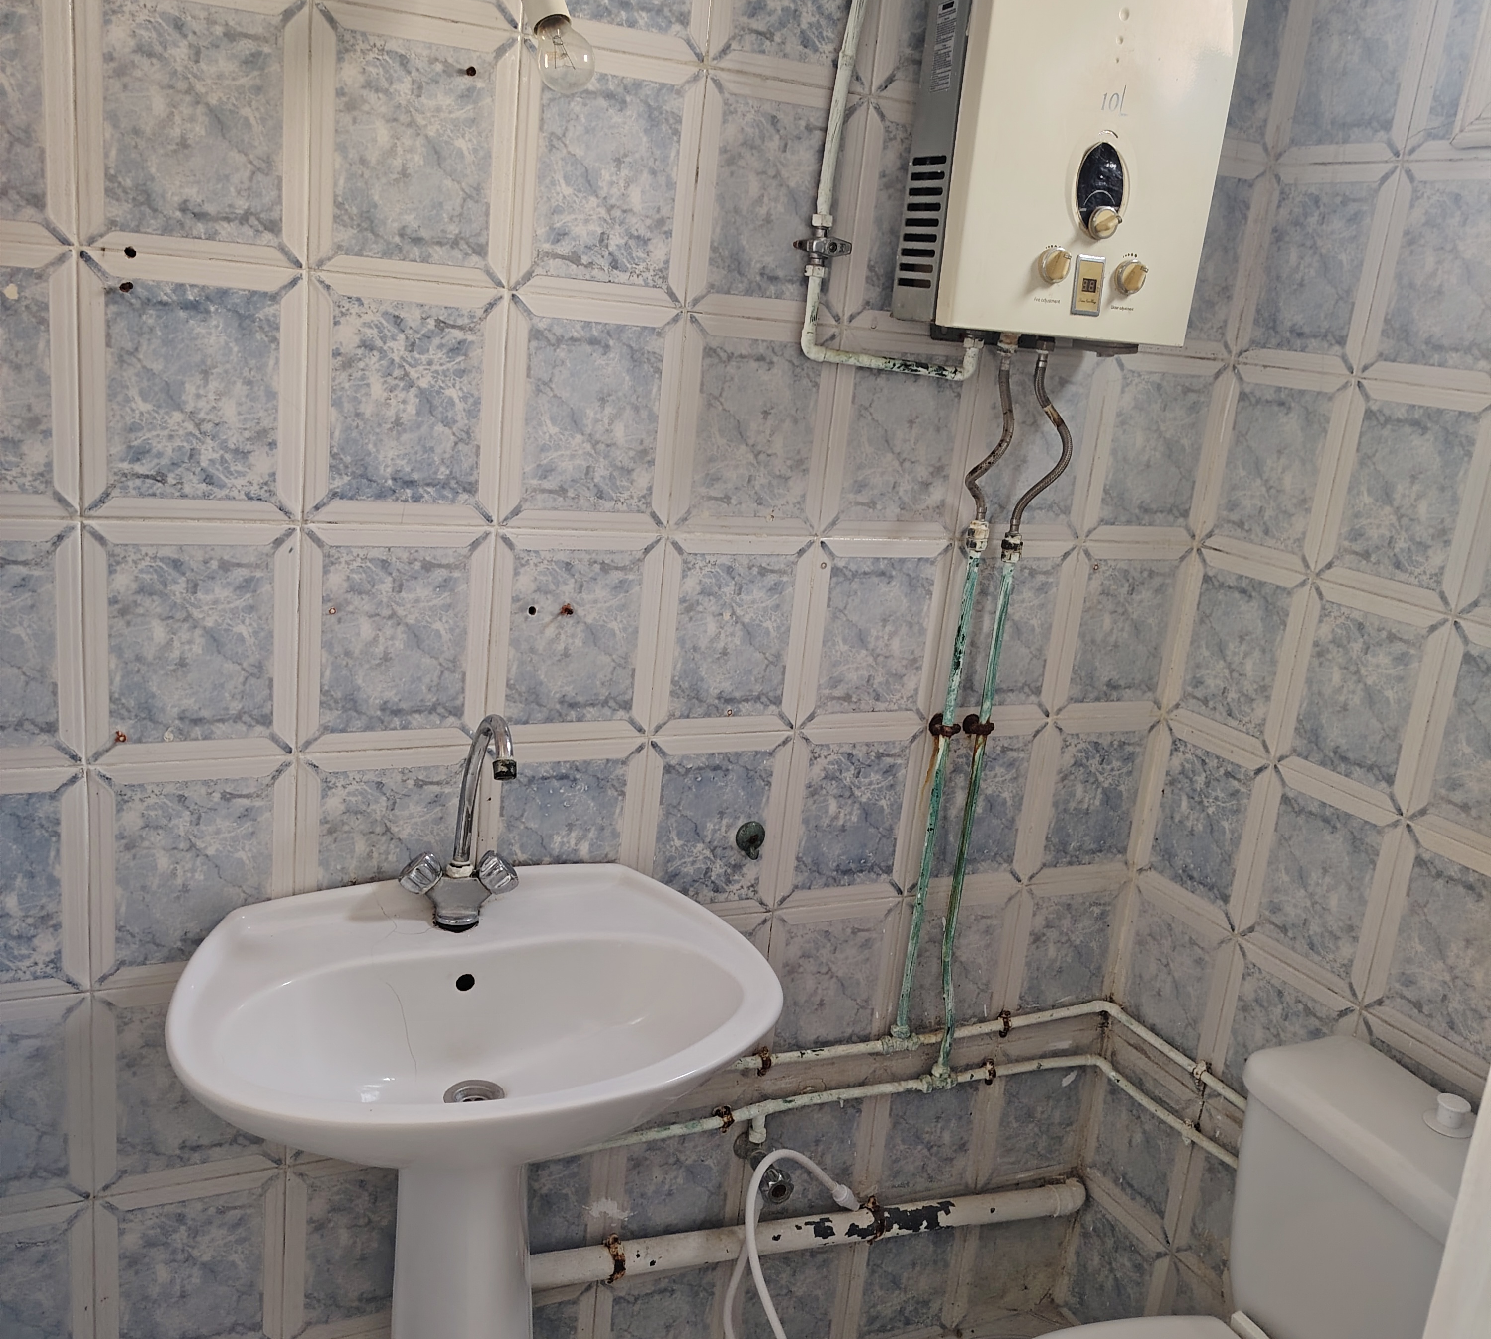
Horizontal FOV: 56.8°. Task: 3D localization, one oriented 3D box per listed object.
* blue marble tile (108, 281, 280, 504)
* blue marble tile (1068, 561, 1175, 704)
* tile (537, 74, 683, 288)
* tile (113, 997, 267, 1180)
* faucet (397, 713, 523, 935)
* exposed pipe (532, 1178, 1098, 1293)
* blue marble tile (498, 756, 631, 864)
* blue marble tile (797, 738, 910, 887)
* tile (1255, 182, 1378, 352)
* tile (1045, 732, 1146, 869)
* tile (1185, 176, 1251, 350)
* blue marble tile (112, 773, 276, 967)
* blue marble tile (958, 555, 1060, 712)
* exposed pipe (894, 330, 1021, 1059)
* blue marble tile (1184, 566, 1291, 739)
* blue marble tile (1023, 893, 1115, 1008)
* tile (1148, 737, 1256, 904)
[{"bbox_3d":[-0.528,-0.264,1.321,0.157,0.204,0.012,-1,16,-26],"label":"blue marble tile"},{"bbox_3d":[0.520,-0.052,1.913,0.150,0.205,0.015,-1,16,-26],"label":"blue marble tile"},{"bbox_3d":[-0.142,-0.509,1.436,0.157,0.204,0.012,-1,16,-26],"label":"tile"},{"bbox_3d":[-0.612,0.456,1.534,0.158,0.207,0.012,-1,17,-26],"label":"tile"},{"bbox_3d":[-0.276,0.167,1.429,0.133,0.265,0.170,-2,17,-29],"label":"faucet"},{"bbox_3d":[0.112,0.792,1.938,0.948,0.046,0.046,5,14,-28],"label":"exposed pipe"},{"bbox_3d":[-0.223,0.206,1.647,0.158,0.207,0.012,-1,17,-26],"label":"blue marble tile"},{"bbox_3d":[0.140,0.197,1.821,0.156,0.205,0.012,-1,16,-26],"label":"blue marble tile"},{"bbox_3d":[0.719,-0.508,1.744,0.015,0.205,0.150,-2,16,-27],"label":"tile"},{"bbox_3d":[0.499,0.186,1.974,0.144,0.200,0.010,-1,16,-26],"label":"tile"},{"bbox_3d":[0.579,-0.530,1.791,0.157,0.204,0.012,-1,16,-26],"label":"tile"},{"bbox_3d":[-0.578,0.213,1.447,0.157,0.204,0.012,-1,16,-26],"label":"blue marble tile"},{"bbox_3d":[0.348,-0.047,1.830,0.150,0.205,0.015,-1,16,-26],"label":"blue marble tile"},{"bbox_3d":[0.262,0.062,1.761,0.070,0.950,0.080,-1,16,-26],"label":"exposed pipe"},{"bbox_3d":[0.663,-0.026,1.871,0.012,0.204,0.157,-1,16,-26],"label":"blue marble tile"},{"bbox_3d":[0.478,0.430,2.063,0.156,0.205,0.012,-1,16,-26],"label":"blue marble tile"},{"bbox_3d":[0.648,0.216,1.954,0.012,0.205,0.160,-1,16,-25],"label":"tile"}]

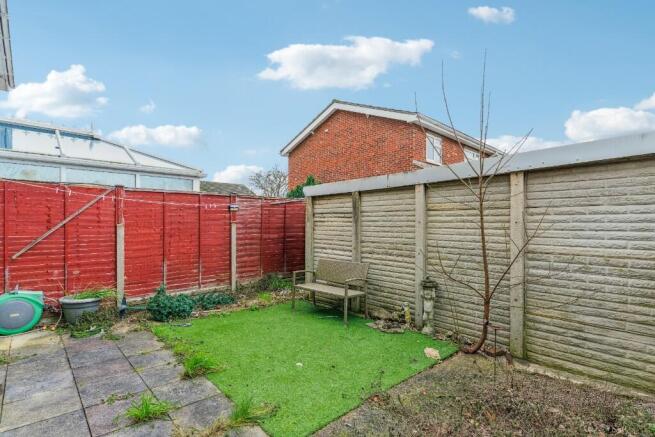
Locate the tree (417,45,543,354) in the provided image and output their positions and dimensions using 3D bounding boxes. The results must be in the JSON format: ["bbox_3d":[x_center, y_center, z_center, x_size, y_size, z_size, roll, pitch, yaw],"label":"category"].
[{"bbox_3d":[1.787,-0.205,3.590,1.420,3.434,1.150,0,-1,0],"label":"tree"}]

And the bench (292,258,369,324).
[{"bbox_3d":[0.043,1.121,4.977,0.580,0.840,1.190,1,-2,-43],"label":"bench"}]

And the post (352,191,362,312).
[{"bbox_3d":[0.488,0.544,5.184,0.120,2.001,0.130,1,-2,-42],"label":"post"}]

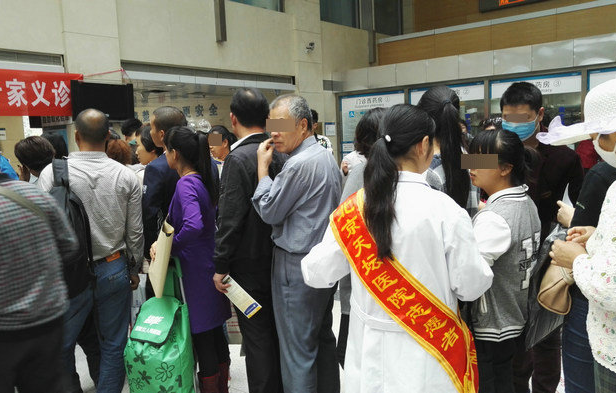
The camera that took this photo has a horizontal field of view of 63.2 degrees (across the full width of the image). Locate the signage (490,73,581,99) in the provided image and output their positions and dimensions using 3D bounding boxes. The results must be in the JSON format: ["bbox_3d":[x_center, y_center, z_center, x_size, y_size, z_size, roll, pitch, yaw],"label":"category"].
[{"bbox_3d":[2.858,-1.390,6.338,1.083,0.242,0.050,2,7,36],"label":"signage"}]

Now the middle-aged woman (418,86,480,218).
[{"bbox_3d":[0.601,0.373,2.165,0.460,1.670,0.340,-6,7,-33],"label":"middle-aged woman"}]

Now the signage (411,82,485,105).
[{"bbox_3d":[1.925,-1.427,7.025,1.083,0.242,0.050,2,7,36],"label":"signage"}]

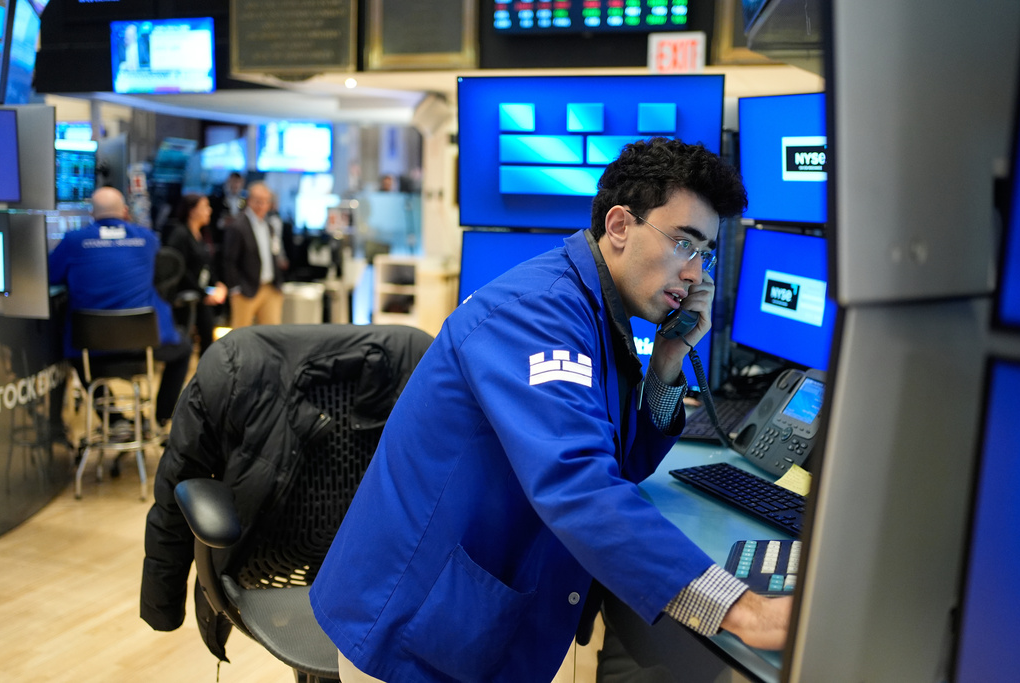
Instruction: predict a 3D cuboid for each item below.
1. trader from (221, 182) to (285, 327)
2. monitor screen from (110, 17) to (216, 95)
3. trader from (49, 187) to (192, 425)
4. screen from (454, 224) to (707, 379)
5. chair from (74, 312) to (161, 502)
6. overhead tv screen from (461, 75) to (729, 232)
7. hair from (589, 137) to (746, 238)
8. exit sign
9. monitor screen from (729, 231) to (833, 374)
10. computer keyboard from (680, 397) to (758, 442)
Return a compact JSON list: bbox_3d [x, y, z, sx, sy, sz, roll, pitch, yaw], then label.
[{"bbox_3d":[-1.740,-0.243,6.700,0.480,1.670,0.320,-5,10,-37],"label":"trader"},{"bbox_3d":[-2.332,-1.925,6.700,0.850,0.500,0.070,4,11,20],"label":"monitor screen"},{"bbox_3d":[-2.160,-0.197,5.550,0.680,1.270,0.660,-1,8,-14],"label":"trader"},{"bbox_3d":[0.178,-0.084,2.490,0.655,0.375,0.050,3,-8,15],"label":"screen"},{"bbox_3d":[-2.120,0.301,5.350,0.440,0.950,0.480,-1,8,-13],"label":"chair"},{"bbox_3d":[0.192,-0.463,2.449,0.655,0.375,0.050,3,14,13],"label":"overhead tv screen"},{"bbox_3d":[0.235,-0.223,1.470,0.220,0.150,0.180,25,15,17],"label":"hair"},{"bbox_3d":[0.923,-1.577,5.500,0.315,0.255,0.060,4,8,20],"label":"exit sign"},{"bbox_3d":[0.733,-0.107,2.488,0.050,0.315,0.545,4,9,-19],"label":"monitor screen"},{"bbox_3d":[0.490,0.184,2.295,0.135,0.030,0.440,4,9,22],"label":"computer keyboard"}]

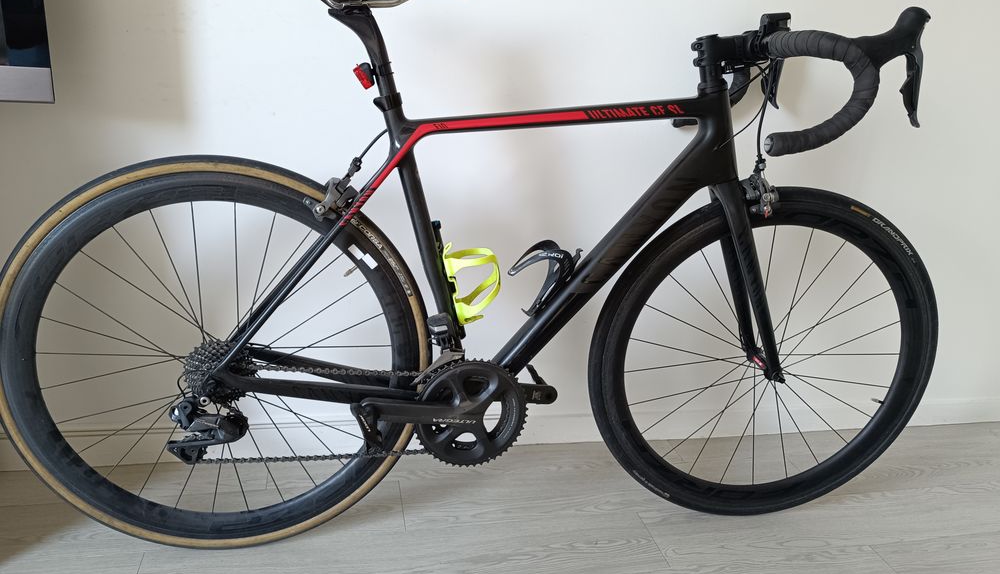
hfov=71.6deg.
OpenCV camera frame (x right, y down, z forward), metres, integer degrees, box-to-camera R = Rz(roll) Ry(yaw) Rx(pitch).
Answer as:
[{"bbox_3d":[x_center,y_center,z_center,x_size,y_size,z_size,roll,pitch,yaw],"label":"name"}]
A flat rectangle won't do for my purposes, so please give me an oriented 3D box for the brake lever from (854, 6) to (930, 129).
[{"bbox_3d":[0.531,-0.299,0.941,0.129,0.158,0.054,4,17,-6],"label":"brake lever"}]

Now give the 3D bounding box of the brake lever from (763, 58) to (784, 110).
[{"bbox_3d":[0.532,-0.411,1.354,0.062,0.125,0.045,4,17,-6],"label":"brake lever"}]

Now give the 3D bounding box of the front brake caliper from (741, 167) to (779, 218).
[{"bbox_3d":[0.450,-0.162,1.203,0.053,0.083,0.075,4,17,-6],"label":"front brake caliper"}]

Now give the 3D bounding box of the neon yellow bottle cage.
[{"bbox_3d":[-0.043,-0.013,1.152,0.089,0.144,0.076,-17,19,-6],"label":"neon yellow bottle cage"}]

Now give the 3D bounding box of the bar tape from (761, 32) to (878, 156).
[{"bbox_3d":[0.437,-0.282,1.015,0.146,0.172,0.173,4,17,-6],"label":"bar tape"}]

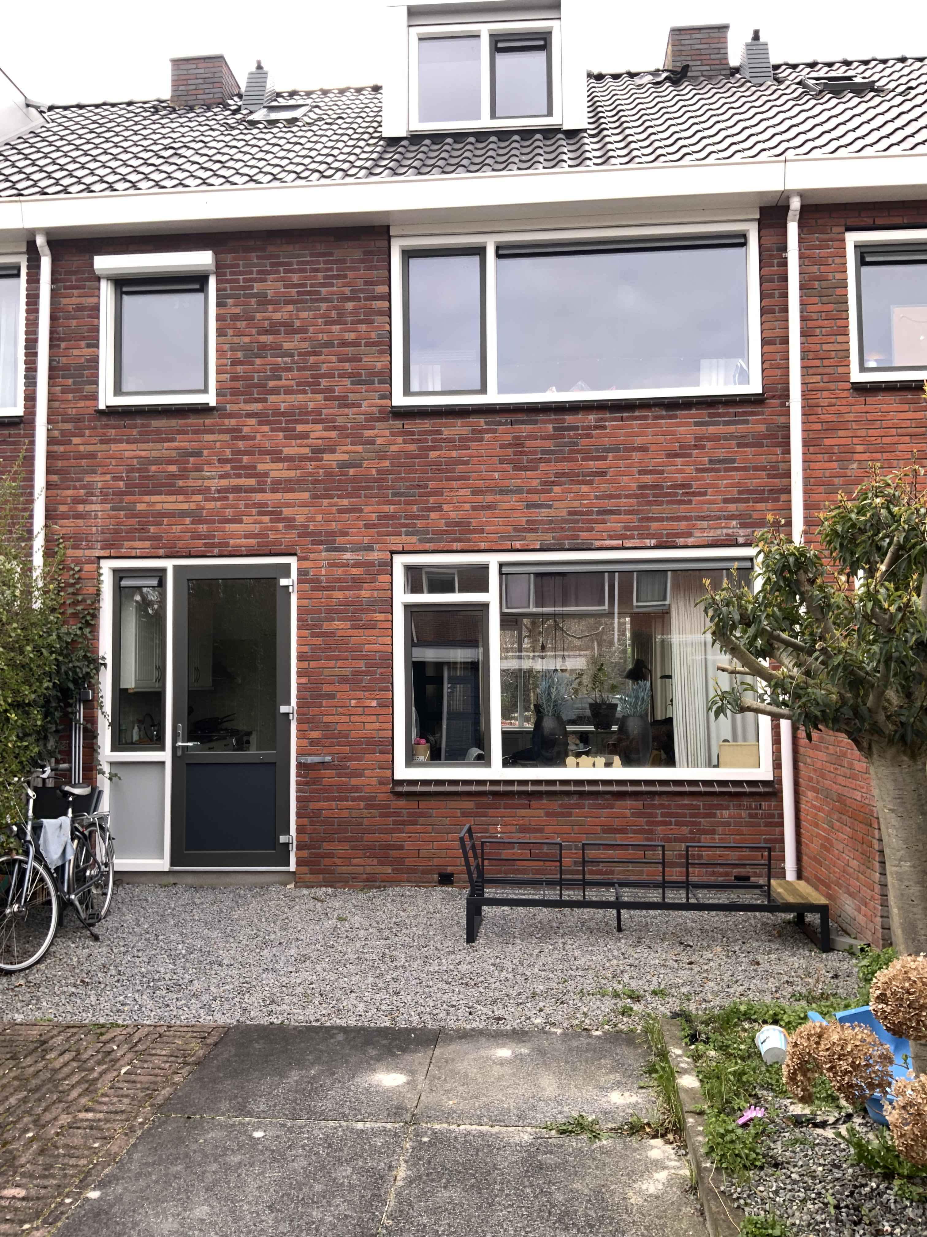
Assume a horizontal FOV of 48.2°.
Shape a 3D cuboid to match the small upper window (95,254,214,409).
[{"bbox_3d":[-2.519,-2.344,8.526,1.005,1.230,0.260,-1,-4,5],"label":"small upper window"}]

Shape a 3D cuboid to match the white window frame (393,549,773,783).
[{"bbox_3d":[0.914,0.368,8.195,2.940,1.802,0.120,-1,-4,5],"label":"white window frame"}]

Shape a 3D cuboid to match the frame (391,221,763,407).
[{"bbox_3d":[0.889,-2.442,8.376,2.948,1.406,0.120,-1,-4,5],"label":"frame"}]

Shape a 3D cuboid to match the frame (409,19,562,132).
[{"bbox_3d":[0.206,-4.975,9.559,1.398,0.990,0.120,-1,-4,5],"label":"frame"}]

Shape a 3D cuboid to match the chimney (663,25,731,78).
[{"bbox_3d":[2.744,-6.442,12.234,0.677,0.647,0.780,-1,-4,5],"label":"chimney"}]

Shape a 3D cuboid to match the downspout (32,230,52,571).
[{"bbox_3d":[-3.441,-0.568,8.360,0.095,5.240,0.200,-1,-4,5],"label":"downspout"}]

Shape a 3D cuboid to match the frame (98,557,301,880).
[{"bbox_3d":[-2.152,0.769,8.428,1.646,2.514,0.120,-1,-4,5],"label":"frame"}]

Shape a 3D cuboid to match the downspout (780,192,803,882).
[{"bbox_3d":[2.511,-0.629,7.863,0.230,5.250,0.200,-1,-4,5],"label":"downspout"}]

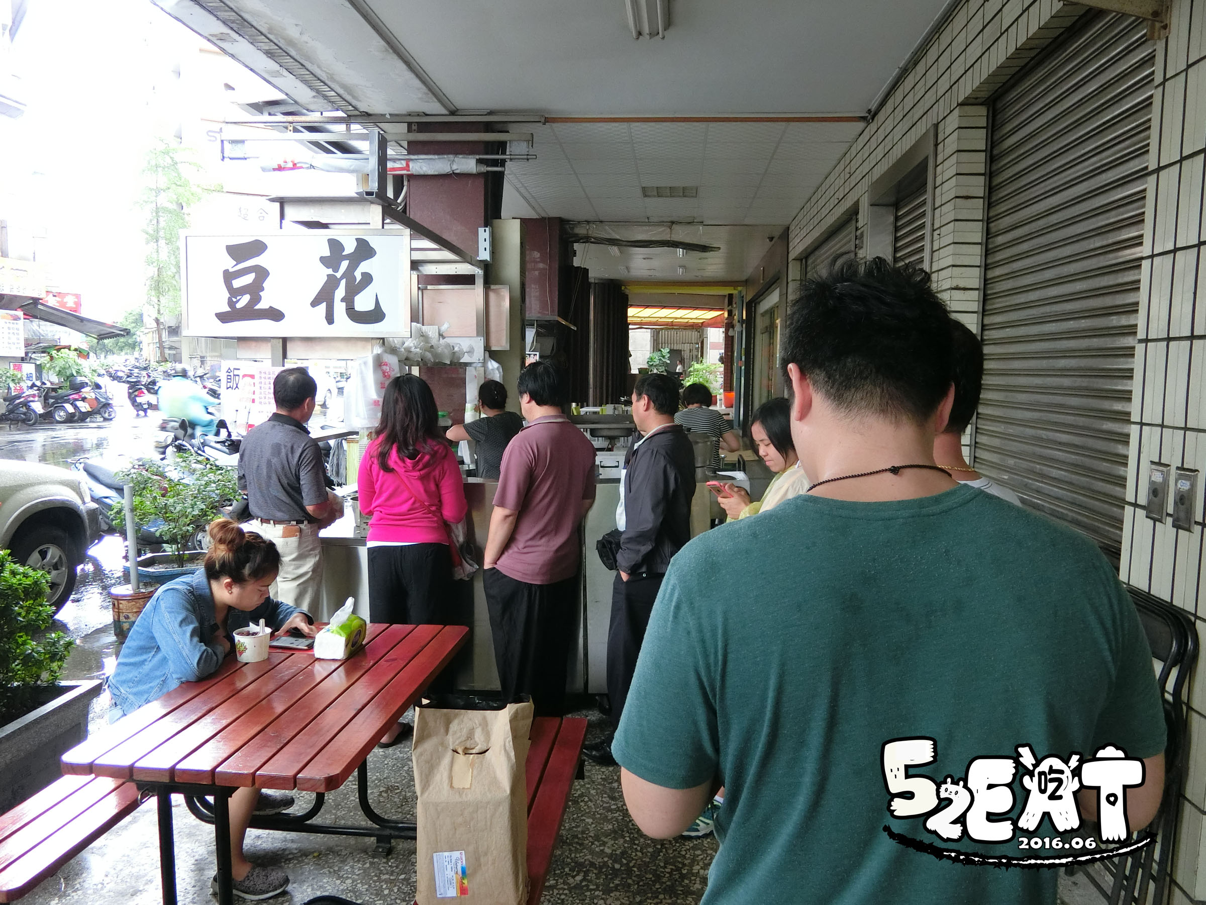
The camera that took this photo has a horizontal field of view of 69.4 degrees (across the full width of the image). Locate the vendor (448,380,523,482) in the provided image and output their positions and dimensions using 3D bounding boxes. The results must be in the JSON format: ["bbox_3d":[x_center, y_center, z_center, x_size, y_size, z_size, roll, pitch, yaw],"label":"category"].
[{"bbox_3d":[-0.671,0.368,5.282,0.580,1.590,0.420,-1,5,-22],"label":"vendor"}]

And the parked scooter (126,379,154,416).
[{"bbox_3d":[-13.027,-1.550,24.500,0.700,1.100,1.750,-4,7,-40],"label":"parked scooter"}]

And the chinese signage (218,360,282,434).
[{"bbox_3d":[-2.640,-0.399,6.550,0.531,0.595,0.040,1,5,5],"label":"chinese signage"}]

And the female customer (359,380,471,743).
[{"bbox_3d":[-0.833,0.481,3.804,0.470,1.620,0.320,0,5,-5],"label":"female customer"}]

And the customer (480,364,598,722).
[{"bbox_3d":[-0.269,0.453,3.792,0.490,1.690,0.330,-2,6,-25],"label":"customer"}]

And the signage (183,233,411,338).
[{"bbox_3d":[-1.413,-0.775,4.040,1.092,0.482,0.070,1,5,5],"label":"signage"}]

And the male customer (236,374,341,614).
[{"bbox_3d":[-1.474,0.425,4.079,0.500,1.670,0.340,2,5,10],"label":"male customer"}]

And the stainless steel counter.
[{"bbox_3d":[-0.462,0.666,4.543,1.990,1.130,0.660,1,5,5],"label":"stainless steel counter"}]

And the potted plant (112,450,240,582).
[{"bbox_3d":[-2.828,0.566,5.794,0.760,1.060,0.600,1,5,5],"label":"potted plant"}]

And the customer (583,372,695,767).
[{"bbox_3d":[0.166,0.487,3.625,0.390,1.660,0.460,4,6,32],"label":"customer"}]

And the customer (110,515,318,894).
[{"bbox_3d":[-1.196,0.777,2.895,0.720,1.180,0.500,1,5,5],"label":"customer"}]

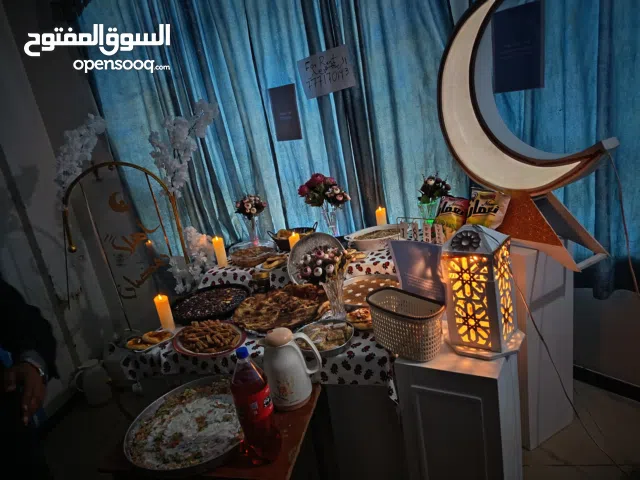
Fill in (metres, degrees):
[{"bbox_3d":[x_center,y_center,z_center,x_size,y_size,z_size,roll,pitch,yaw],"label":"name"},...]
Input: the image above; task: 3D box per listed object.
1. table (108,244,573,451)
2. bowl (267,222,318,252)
[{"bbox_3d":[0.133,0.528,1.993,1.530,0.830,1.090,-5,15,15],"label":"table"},{"bbox_3d":[-0.157,-0.006,2.363,0.255,0.090,0.200,-10,15,-6],"label":"bowl"}]

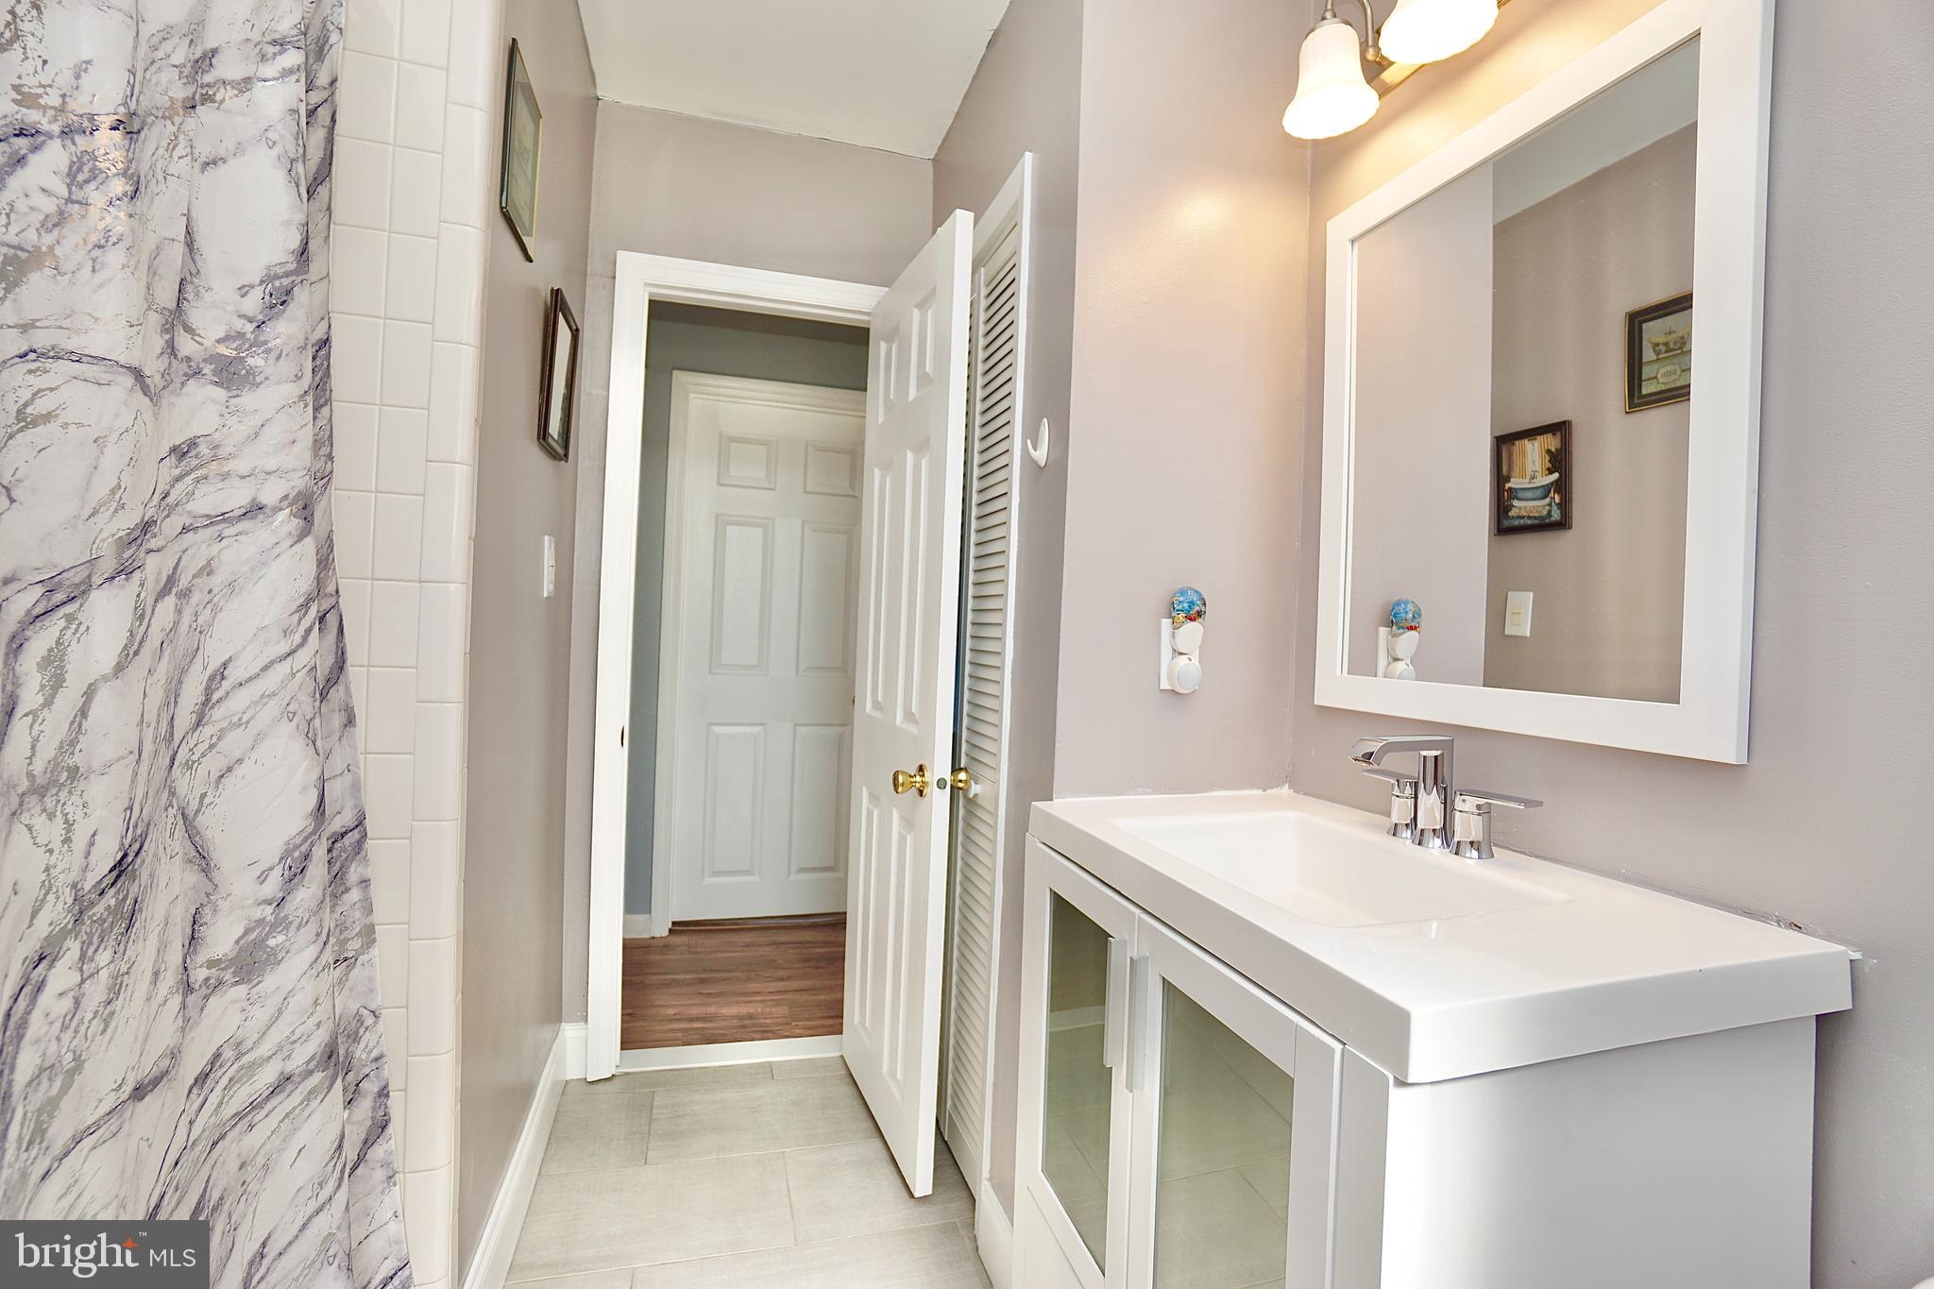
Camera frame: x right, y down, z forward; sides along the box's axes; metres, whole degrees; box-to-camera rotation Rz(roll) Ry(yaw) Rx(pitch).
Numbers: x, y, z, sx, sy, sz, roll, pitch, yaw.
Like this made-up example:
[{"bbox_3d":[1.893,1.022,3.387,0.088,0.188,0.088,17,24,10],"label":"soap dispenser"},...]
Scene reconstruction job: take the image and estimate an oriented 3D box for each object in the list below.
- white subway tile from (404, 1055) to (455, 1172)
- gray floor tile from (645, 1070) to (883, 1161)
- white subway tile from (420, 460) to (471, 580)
[{"bbox_3d":[-0.711,0.617,1.070,0.052,0.150,0.012,2,0,-16],"label":"white subway tile"},{"bbox_3d":[-0.444,1.133,1.945,0.600,0.010,0.300,2,0,-16],"label":"gray floor tile"},{"bbox_3d":[-0.688,-0.160,1.070,0.053,0.155,0.012,2,0,-16],"label":"white subway tile"}]

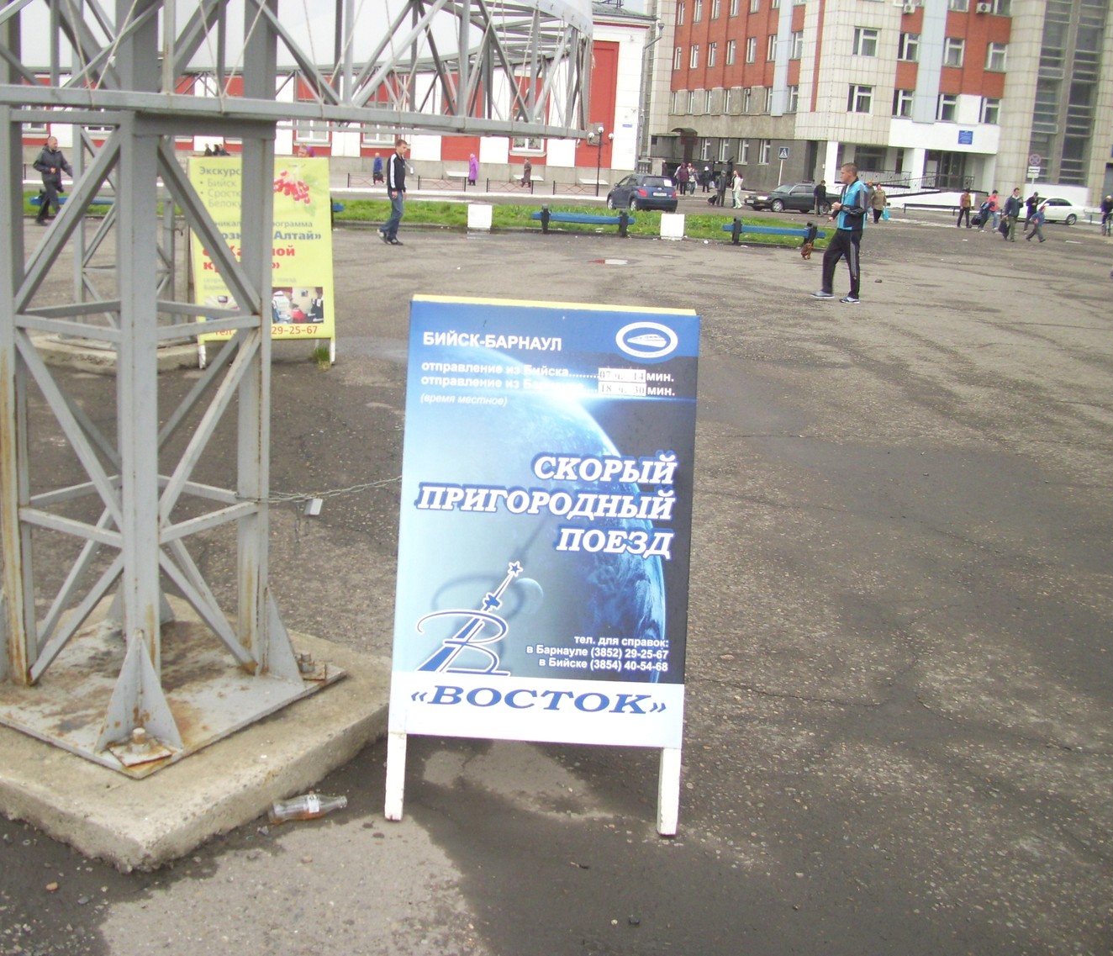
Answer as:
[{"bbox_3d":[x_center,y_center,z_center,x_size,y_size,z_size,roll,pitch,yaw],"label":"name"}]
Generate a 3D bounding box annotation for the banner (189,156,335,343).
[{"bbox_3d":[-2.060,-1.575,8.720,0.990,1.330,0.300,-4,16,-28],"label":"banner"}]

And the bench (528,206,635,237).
[{"bbox_3d":[0.570,-5.786,28.362,2.350,0.570,0.480,2,14,-6],"label":"bench"}]

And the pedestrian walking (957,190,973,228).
[{"bbox_3d":[17.795,-11.726,54.500,0.580,1.690,0.480,0,15,-13],"label":"pedestrian walking"}]

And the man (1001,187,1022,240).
[{"bbox_3d":[15.095,-8.721,41.500,0.600,1.740,0.500,-1,15,-16],"label":"man"}]

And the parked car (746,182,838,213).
[{"bbox_3d":[10.608,-12.499,55.800,4.450,1.370,1.690,-4,16,-27],"label":"parked car"}]

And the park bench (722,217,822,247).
[{"bbox_3d":[5.051,-5.675,29.106,2.350,0.570,0.480,2,14,-6],"label":"park bench"}]

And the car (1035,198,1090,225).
[{"bbox_3d":[26.300,-14.336,67.000,4.450,1.420,1.700,-3,16,-25],"label":"car"}]

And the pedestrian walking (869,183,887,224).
[{"bbox_3d":[13.129,-11.178,51.101,0.580,1.630,0.420,6,14,10],"label":"pedestrian walking"}]

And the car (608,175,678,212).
[{"bbox_3d":[3.501,-11.614,51.000,1.690,1.510,3.850,-1,15,-16],"label":"car"}]

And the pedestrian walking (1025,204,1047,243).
[{"bbox_3d":[16.086,-8.526,42.000,0.620,1.270,0.420,13,17,34],"label":"pedestrian walking"}]

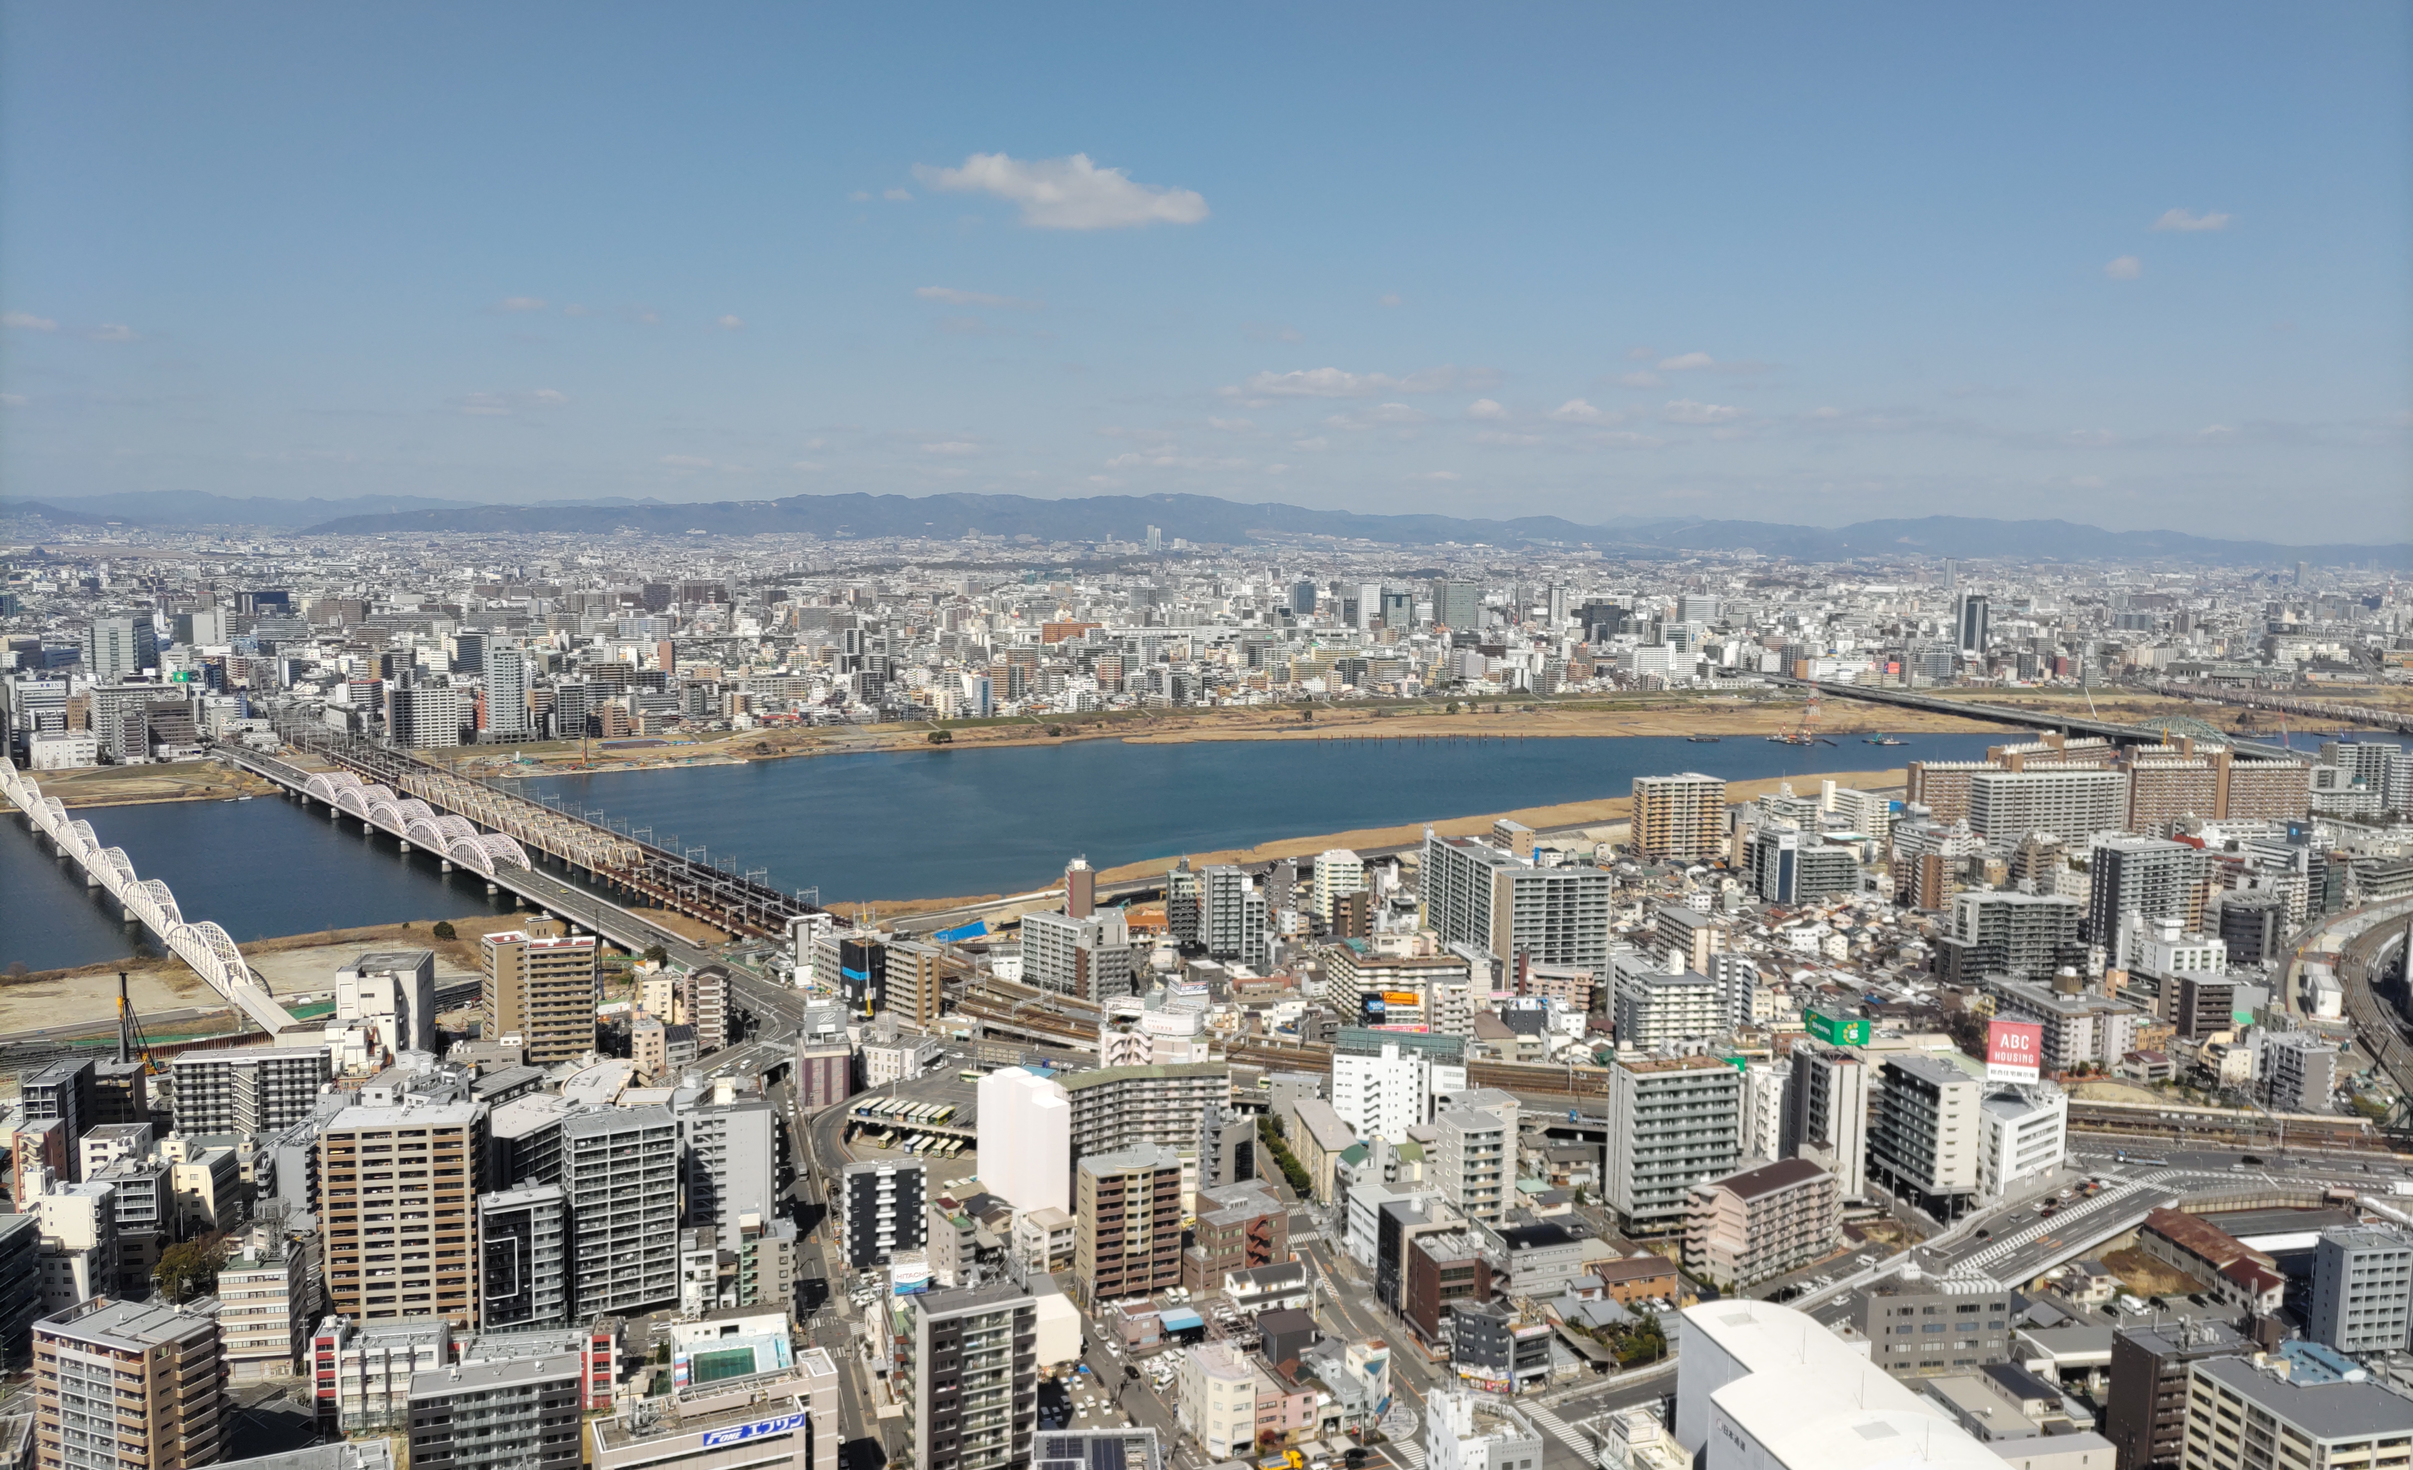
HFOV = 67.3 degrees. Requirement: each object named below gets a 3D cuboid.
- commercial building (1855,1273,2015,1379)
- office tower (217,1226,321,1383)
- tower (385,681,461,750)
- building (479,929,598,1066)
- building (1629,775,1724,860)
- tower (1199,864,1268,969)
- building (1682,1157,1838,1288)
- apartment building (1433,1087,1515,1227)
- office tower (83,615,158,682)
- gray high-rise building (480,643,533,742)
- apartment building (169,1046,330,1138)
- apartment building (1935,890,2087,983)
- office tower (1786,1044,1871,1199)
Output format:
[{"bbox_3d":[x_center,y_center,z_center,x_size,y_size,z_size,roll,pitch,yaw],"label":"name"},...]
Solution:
[{"bbox_3d":[149.660,123.060,378.790,31.300,18.000,12.500,0,6,-8],"label":"commercial building"},{"bbox_3d":[-189.080,114.600,364.550,12.500,25.000,13.800,0,6,-14],"label":"office tower"},{"bbox_3d":[-566.900,-11.420,1312.800,44.530,41.920,14.910,-2,7,-27],"label":"tower"},{"bbox_3d":[-206.550,80.990,561.930,31.610,36.080,24.850,-2,7,-23],"label":"building"},{"bbox_3d":[249.700,44.140,959.530,42.280,42.500,19.970,0,6,-8],"label":"building"},{"bbox_3d":[10.430,70.160,698.870,18.190,34.610,27.830,-1,7,-13],"label":"tower"},{"bbox_3d":[129.530,111.620,421.650,36.440,22.000,14.910,-4,8,-36],"label":"building"},{"bbox_3d":[64.270,102.510,432.990,15.210,30.810,14.910,-1,7,-18],"label":"apartment building"},{"bbox_3d":[-996.810,-69.410,1662.760,41.000,75.000,46.000,0,6,-12],"label":"office tower"},{"bbox_3d":[-528.980,-29.990,1370.940,27.220,76.100,23.570,-3,7,-33],"label":"gray high-rise building"},{"bbox_3d":[-256.780,98.750,489.540,36.400,26.500,10.500,0,6,-12],"label":"apartment building"},{"bbox_3d":[305.320,77.940,687.460,45.420,31.510,23.060,0,6,-10],"label":"apartment building"},{"bbox_3d":[158.740,100.160,463.540,10.090,36.460,16.970,-1,6,-16],"label":"office tower"}]

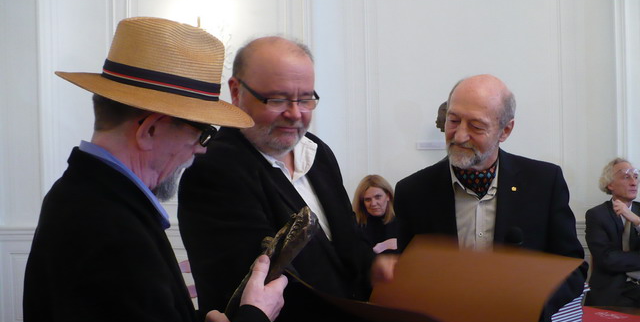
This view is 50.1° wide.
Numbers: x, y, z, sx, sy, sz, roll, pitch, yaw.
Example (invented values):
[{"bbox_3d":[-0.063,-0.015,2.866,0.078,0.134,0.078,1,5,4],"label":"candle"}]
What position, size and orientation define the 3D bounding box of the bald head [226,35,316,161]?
[{"bbox_3d":[-0.097,-0.132,1.400,0.175,0.255,0.215,0,22,-35],"label":"bald head"}]

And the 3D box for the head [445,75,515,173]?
[{"bbox_3d":[0.411,-0.101,1.740,0.170,0.250,0.210,9,19,32],"label":"head"}]

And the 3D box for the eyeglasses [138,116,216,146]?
[{"bbox_3d":[-0.278,-0.053,1.265,0.143,0.045,0.140,13,-5,-21],"label":"eyeglasses"}]

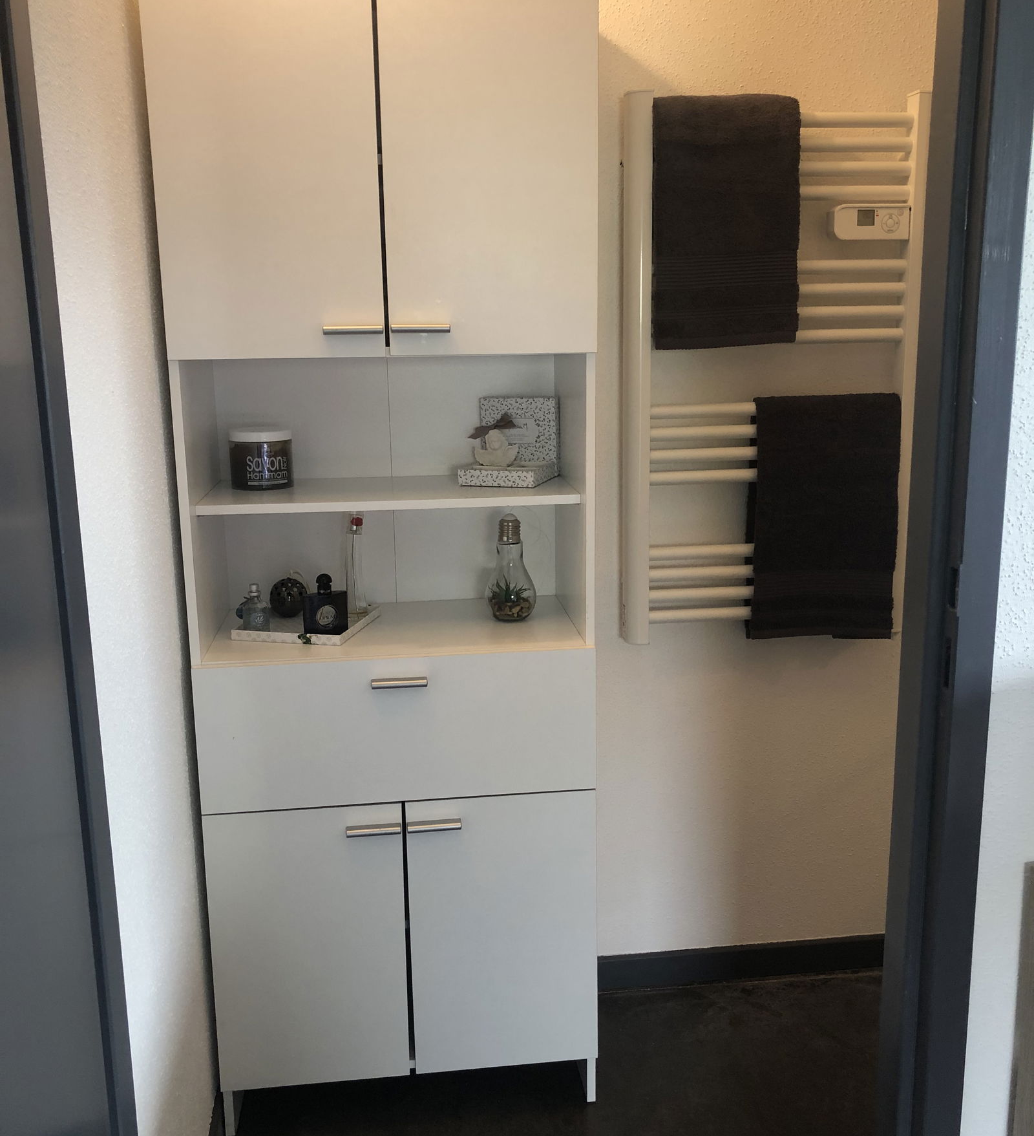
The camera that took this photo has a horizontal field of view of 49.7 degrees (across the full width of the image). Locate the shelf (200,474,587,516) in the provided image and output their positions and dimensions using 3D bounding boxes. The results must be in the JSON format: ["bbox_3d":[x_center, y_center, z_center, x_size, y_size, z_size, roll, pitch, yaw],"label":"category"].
[{"bbox_3d":[-0.205,-0.123,1.821,0.581,0.016,0.275,-2,12,-7],"label":"shelf"}]

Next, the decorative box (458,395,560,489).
[{"bbox_3d":[-0.014,-0.215,1.877,0.135,0.137,0.172,2,12,14],"label":"decorative box"}]

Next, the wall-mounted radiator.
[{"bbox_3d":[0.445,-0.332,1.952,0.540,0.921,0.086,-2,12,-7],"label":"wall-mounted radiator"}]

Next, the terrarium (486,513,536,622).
[{"bbox_3d":[-0.011,-0.002,1.873,0.085,0.175,0.085,-2,12,-7],"label":"terrarium"}]

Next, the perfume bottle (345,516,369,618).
[{"bbox_3d":[-0.270,-0.009,1.877,0.040,0.187,0.035,0,12,1],"label":"perfume bottle"}]

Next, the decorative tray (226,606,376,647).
[{"bbox_3d":[-0.344,0.090,1.843,0.188,0.017,0.192,2,12,13],"label":"decorative tray"}]

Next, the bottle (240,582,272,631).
[{"bbox_3d":[-0.423,0.064,1.801,0.046,0.079,0.042,-5,13,-21],"label":"bottle"}]

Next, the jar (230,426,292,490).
[{"bbox_3d":[-0.423,-0.182,1.847,0.099,0.097,0.099,-5,13,-18],"label":"jar"}]

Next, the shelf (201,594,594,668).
[{"bbox_3d":[-0.199,0.104,1.841,0.586,0.017,0.331,-2,12,-7],"label":"shelf"}]

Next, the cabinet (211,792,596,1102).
[{"bbox_3d":[-0.192,0.557,1.931,0.606,0.475,0.347,-2,12,-7],"label":"cabinet"}]

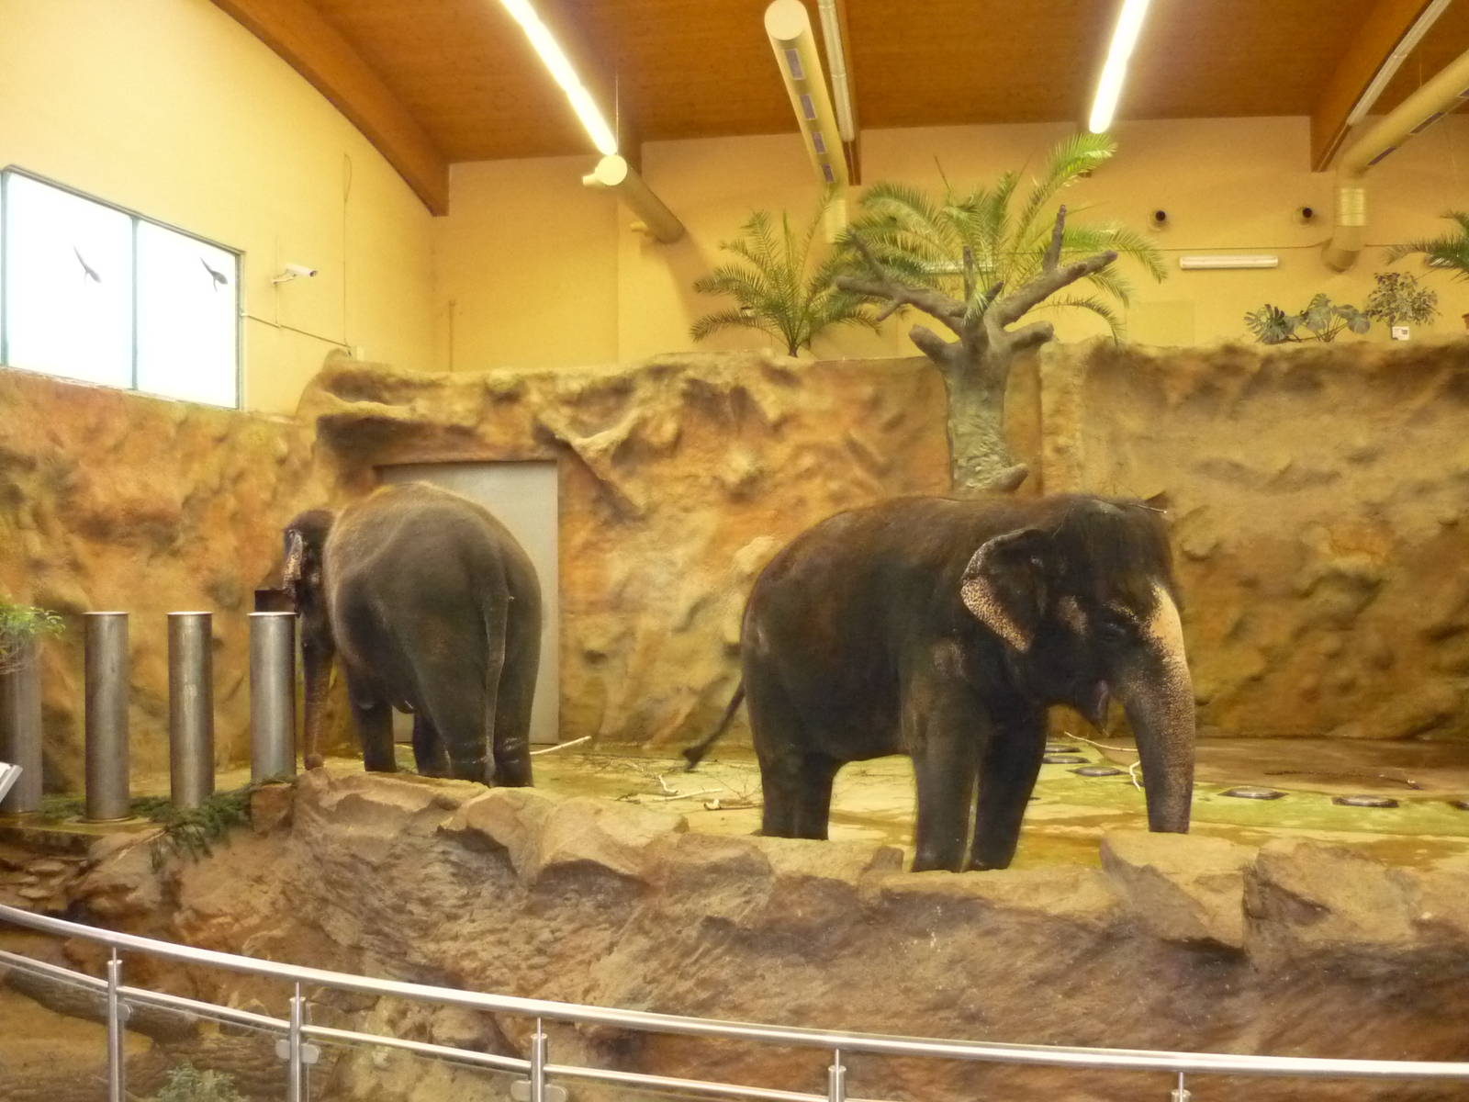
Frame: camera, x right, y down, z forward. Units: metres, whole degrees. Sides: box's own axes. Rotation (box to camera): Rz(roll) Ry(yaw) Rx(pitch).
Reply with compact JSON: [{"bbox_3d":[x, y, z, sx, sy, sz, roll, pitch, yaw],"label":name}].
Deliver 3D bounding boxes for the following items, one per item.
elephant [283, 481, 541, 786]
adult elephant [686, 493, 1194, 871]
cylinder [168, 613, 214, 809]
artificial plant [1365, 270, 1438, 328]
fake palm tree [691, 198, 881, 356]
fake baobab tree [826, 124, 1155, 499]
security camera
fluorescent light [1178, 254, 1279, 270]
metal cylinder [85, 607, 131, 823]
[{"bbox_3d":[-2.600,0.680,11.550,2.800,2.480,1.400,0,1,41],"label":"elephant"},{"bbox_3d":[1.132,0.809,9.027,3.100,2.440,1.300,-1,-1,34],"label":"adult elephant"},{"bbox_3d":[-4.220,1.286,10.867,0.322,1.602,0.322,0,-1,0],"label":"cylinder"},{"bbox_3d":[7.987,-2.974,16.760,0.840,0.720,0.720,0,-1,5],"label":"artificial plant"},{"bbox_3d":[0.611,-3.238,16.565,2.150,1.900,1.900,0,-1,5],"label":"fake palm tree"},{"bbox_3d":[2.935,-1.235,15.426,3.300,6.611,2.500,0,-1,5],"label":"fake baobab tree"},{"bbox_3d":[-4.878,-3.080,15.563,0.480,0.220,0.130,15,4,20],"label":"security camera"},{"bbox_3d":[6.235,-3.635,17.673,1.230,0.150,0.120,0,-1,5],"label":"fluorescent light"},{"bbox_3d":[-4.975,1.294,11.126,0.322,1.602,0.322,0,-1,0],"label":"metal cylinder"}]

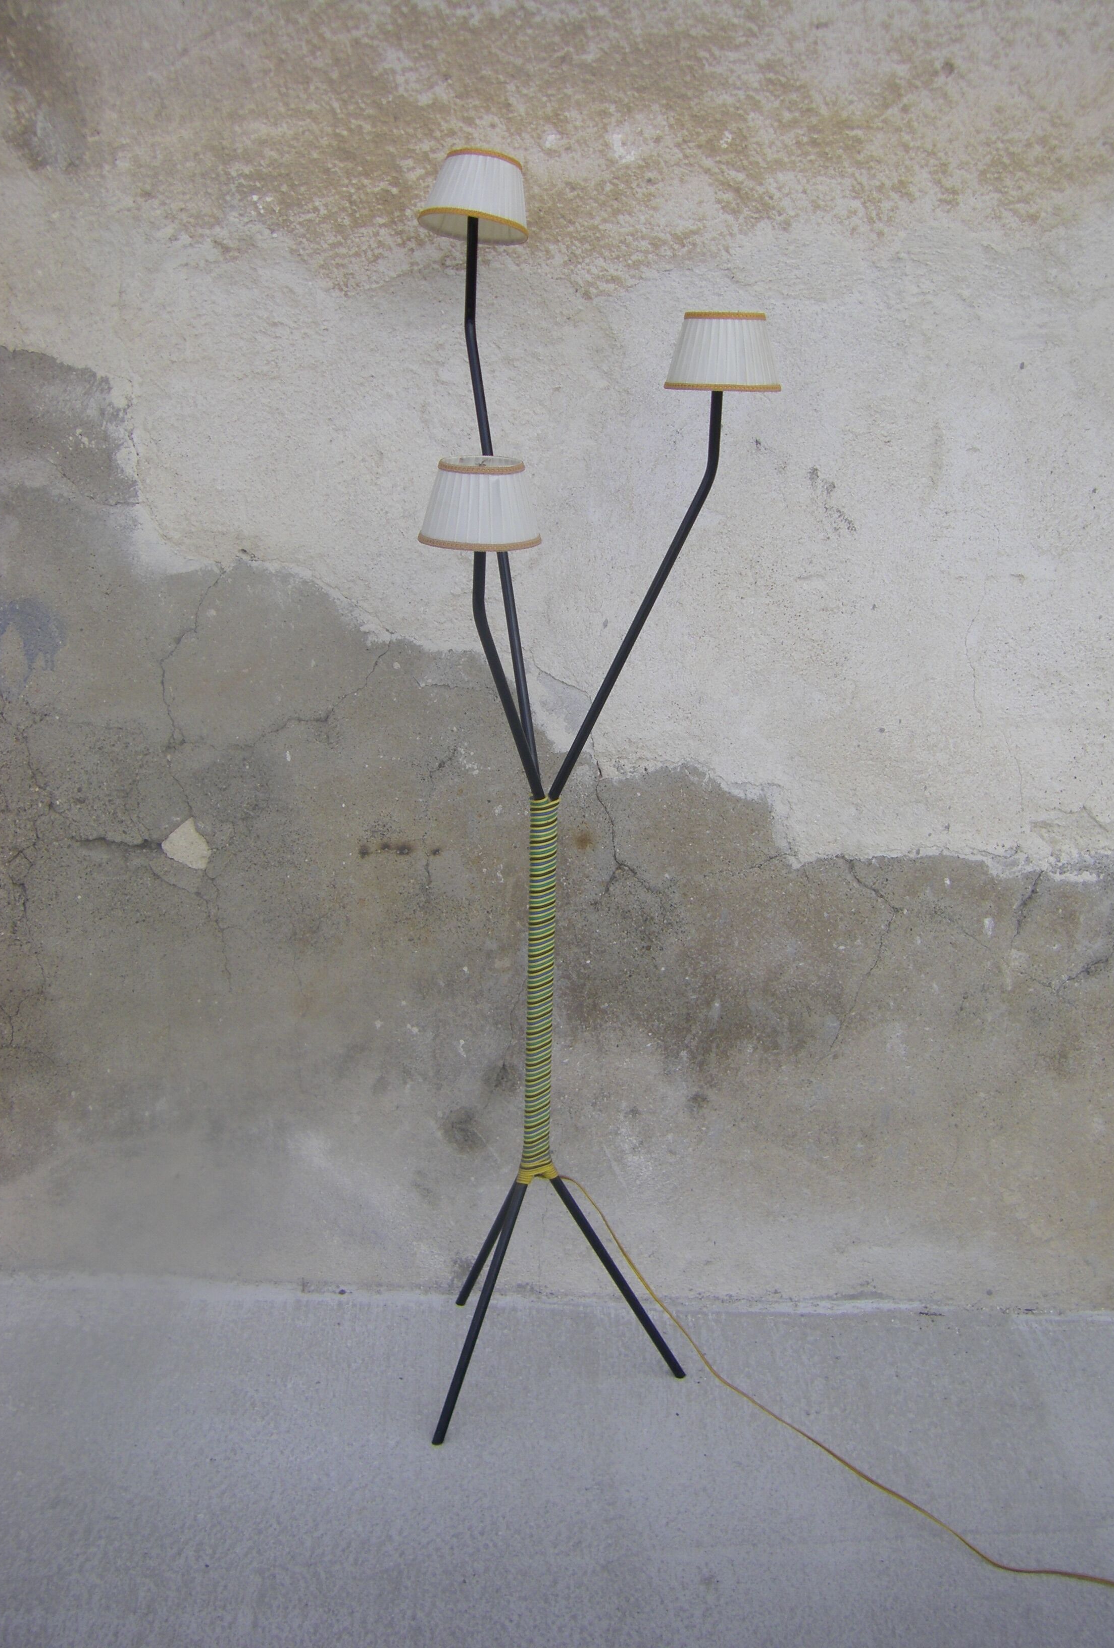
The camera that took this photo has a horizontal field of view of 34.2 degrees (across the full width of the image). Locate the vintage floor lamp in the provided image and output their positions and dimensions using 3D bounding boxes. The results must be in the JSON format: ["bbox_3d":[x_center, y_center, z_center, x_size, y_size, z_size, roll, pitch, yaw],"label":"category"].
[{"bbox_3d":[0.022,-0.044,2.541,0.490,1.753,0.530,2,13,0],"label":"vintage floor lamp"}]

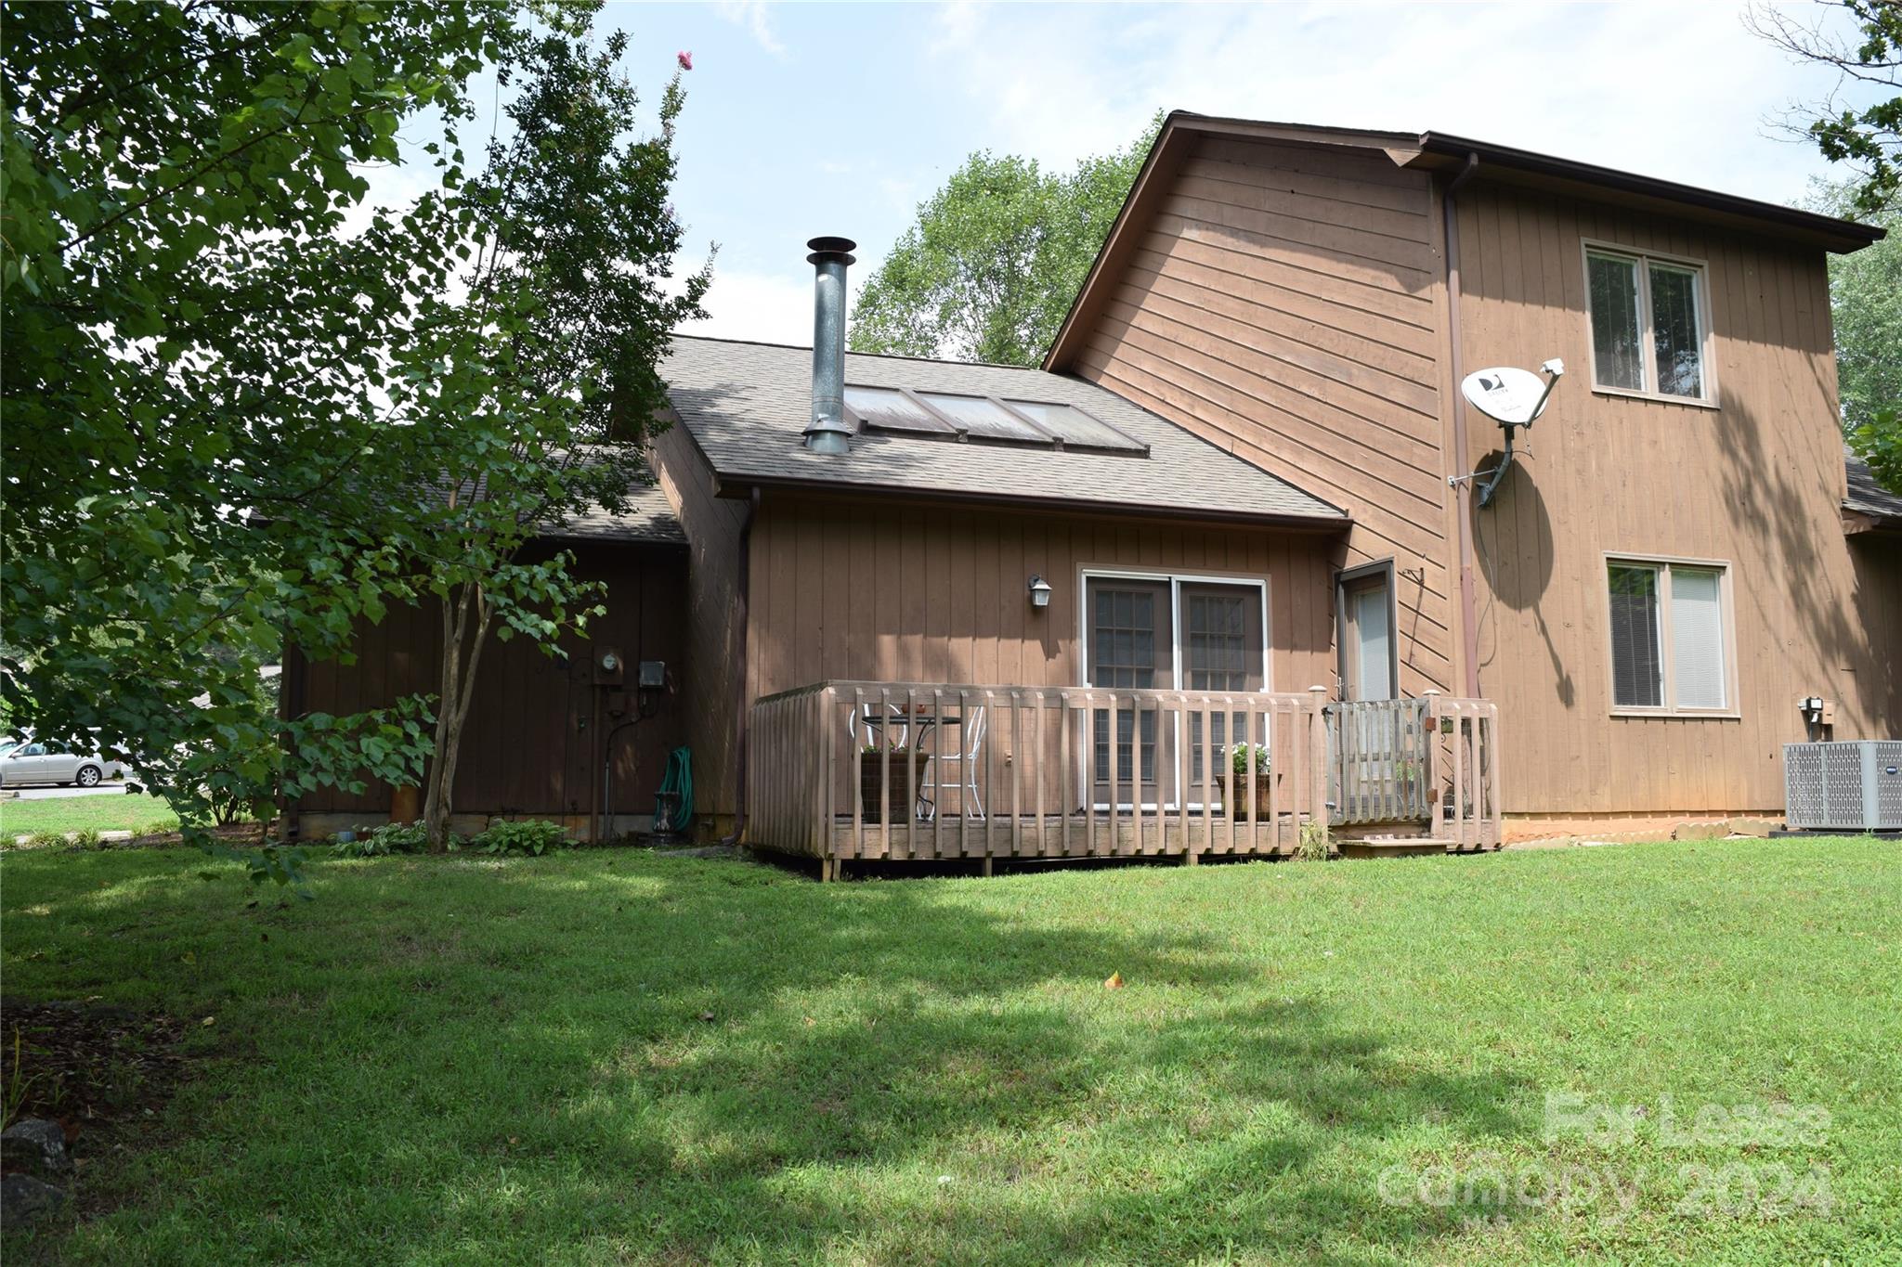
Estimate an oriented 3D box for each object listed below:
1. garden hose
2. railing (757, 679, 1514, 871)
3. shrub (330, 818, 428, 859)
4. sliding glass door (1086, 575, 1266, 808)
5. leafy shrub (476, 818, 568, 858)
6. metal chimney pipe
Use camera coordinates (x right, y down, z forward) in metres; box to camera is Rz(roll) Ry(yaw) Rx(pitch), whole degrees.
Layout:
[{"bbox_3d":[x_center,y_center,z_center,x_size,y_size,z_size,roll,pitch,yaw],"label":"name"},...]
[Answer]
[{"bbox_3d":[-2.466,1.384,12.756,0.334,0.779,0.221,2,-7,-21],"label":"garden hose"},{"bbox_3d":[1.320,1.103,10.822,5.347,1.216,2.080,2,-7,-21],"label":"railing"},{"bbox_3d":[-4.593,1.640,11.501,0.739,0.322,0.653,2,-7,-21],"label":"shrub"},{"bbox_3d":[1.974,0.501,12.234,1.824,2.010,0.121,2,-7,-21],"label":"sliding glass door"},{"bbox_3d":[-3.574,1.678,11.895,0.754,0.322,0.653,2,-7,-21],"label":"leafy shrub"},{"bbox_3d":[-1.028,-2.437,12.025,0.457,1.889,0.452,0,-6,0],"label":"metal chimney pipe"}]

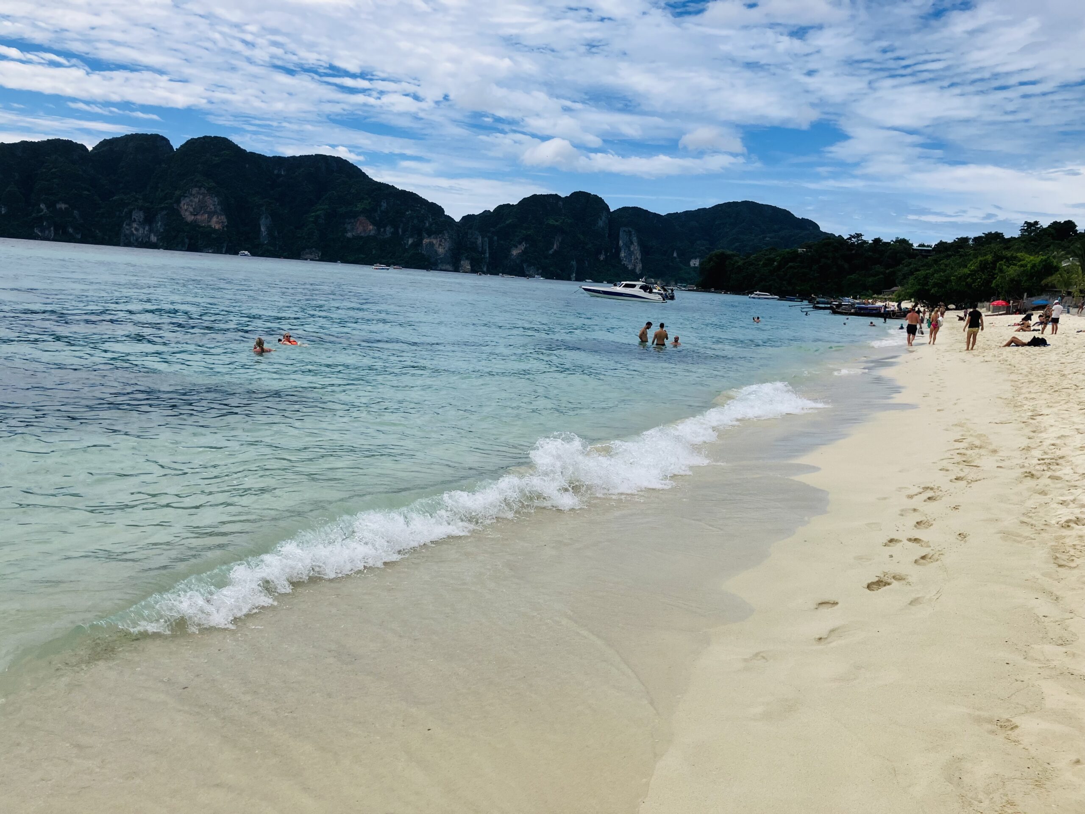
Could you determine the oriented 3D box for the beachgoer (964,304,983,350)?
[{"bbox_3d":[16.441,-3.054,33.494,0.660,1.760,0.440,8,9,23],"label":"beachgoer"}]

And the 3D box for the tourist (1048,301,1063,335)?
[{"bbox_3d":[26.235,-4.567,44.845,0.540,1.730,0.420,4,8,0],"label":"tourist"}]

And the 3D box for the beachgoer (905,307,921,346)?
[{"bbox_3d":[17.089,-3.689,40.490,0.660,1.760,0.460,7,9,21],"label":"beachgoer"}]

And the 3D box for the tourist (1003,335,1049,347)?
[{"bbox_3d":[18.167,-2.470,33.000,1.550,0.420,0.500,2,7,23],"label":"tourist"}]

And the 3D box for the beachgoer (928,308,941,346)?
[{"bbox_3d":[17.719,-3.646,39.603,0.520,1.660,0.460,8,9,24],"label":"beachgoer"}]

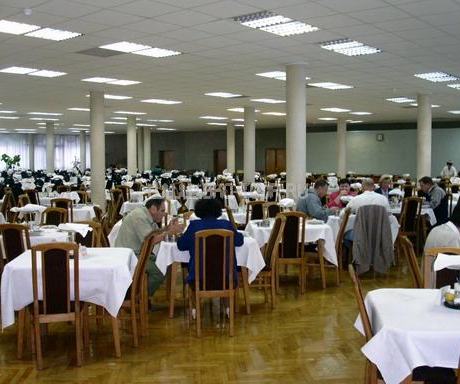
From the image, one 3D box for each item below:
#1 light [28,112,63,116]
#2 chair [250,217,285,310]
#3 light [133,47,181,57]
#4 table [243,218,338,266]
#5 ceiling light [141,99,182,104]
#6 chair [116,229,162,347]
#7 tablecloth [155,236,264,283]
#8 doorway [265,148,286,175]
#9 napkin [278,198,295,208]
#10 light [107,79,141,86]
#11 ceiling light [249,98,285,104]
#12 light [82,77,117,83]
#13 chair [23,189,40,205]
[{"bbox_3d":[-6.476,-2.759,19.883,0.580,0.070,1.170,3,5,40],"label":"light"},{"bbox_3d":[0.285,0.755,6.115,0.540,0.980,0.450,-1,4,-12],"label":"chair"},{"bbox_3d":[-1.085,-2.070,8.328,0.590,0.070,0.590,3,5,40],"label":"light"},{"bbox_3d":[0.779,0.670,7.454,1.060,0.500,1.020,0,3,0],"label":"table"},{"bbox_3d":[-1.925,-2.563,15.913,0.580,0.070,1.170,3,5,40],"label":"ceiling light"},{"bbox_3d":[-0.926,0.824,4.918,0.540,0.980,0.450,0,4,4],"label":"chair"},{"bbox_3d":[-0.240,0.744,6.525,1.150,0.420,1.120,-1,3,-9],"label":"tablecloth"},{"bbox_3d":[2.407,-1.202,28.929,1.420,2.100,0.150,3,5,40],"label":"doorway"},{"bbox_3d":[0.786,0.157,7.761,0.250,0.120,0.230,0,3,0],"label":"napkin"},{"bbox_3d":[-2.222,-2.305,11.796,0.570,0.070,0.570,3,5,40],"label":"light"},{"bbox_3d":[1.099,-2.562,15.730,0.580,0.070,1.170,3,5,40],"label":"ceiling light"},{"bbox_3d":[-2.952,-2.566,12.812,0.660,0.080,0.660,3,4,40],"label":"light"},{"bbox_3d":[-4.051,0.413,11.692,0.450,0.980,0.530,1,4,13],"label":"chair"}]

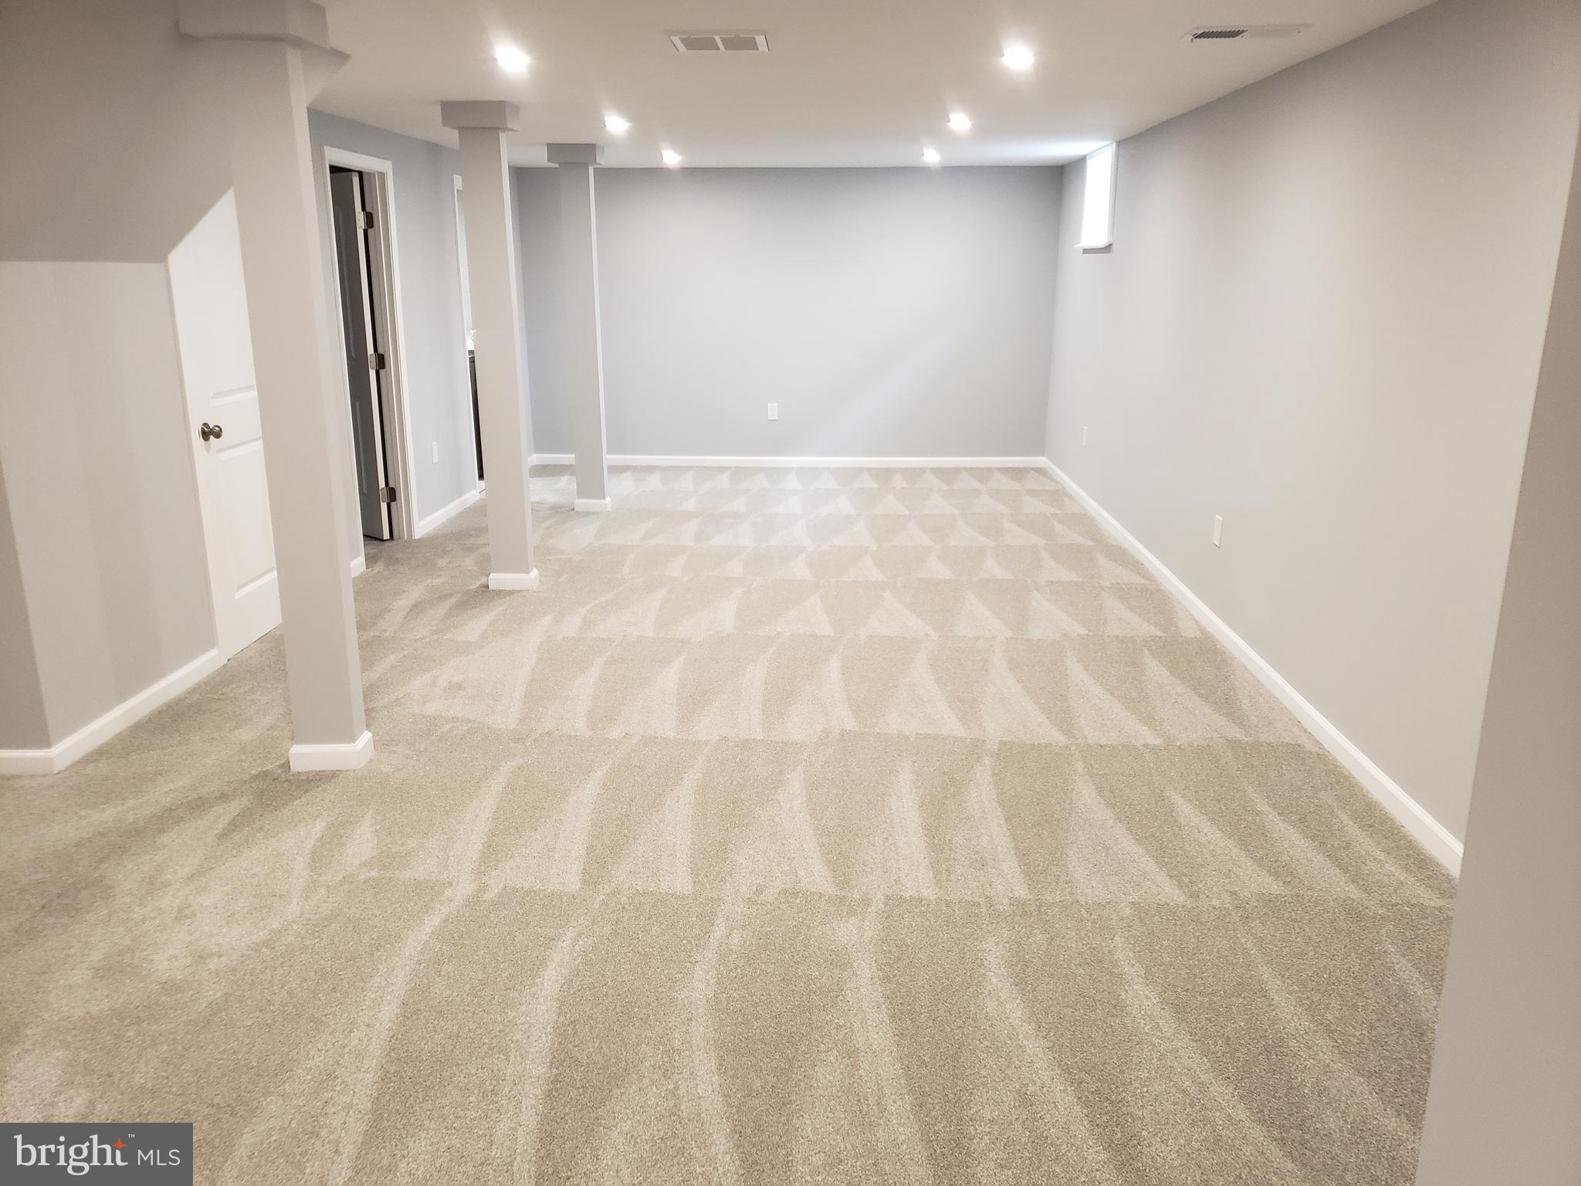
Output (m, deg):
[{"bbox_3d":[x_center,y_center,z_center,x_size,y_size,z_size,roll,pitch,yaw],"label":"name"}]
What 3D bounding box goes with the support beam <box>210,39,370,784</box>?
[{"bbox_3d":[-1.488,-0.490,3.583,0.205,2.175,0.135,1,15,2],"label":"support beam"}]

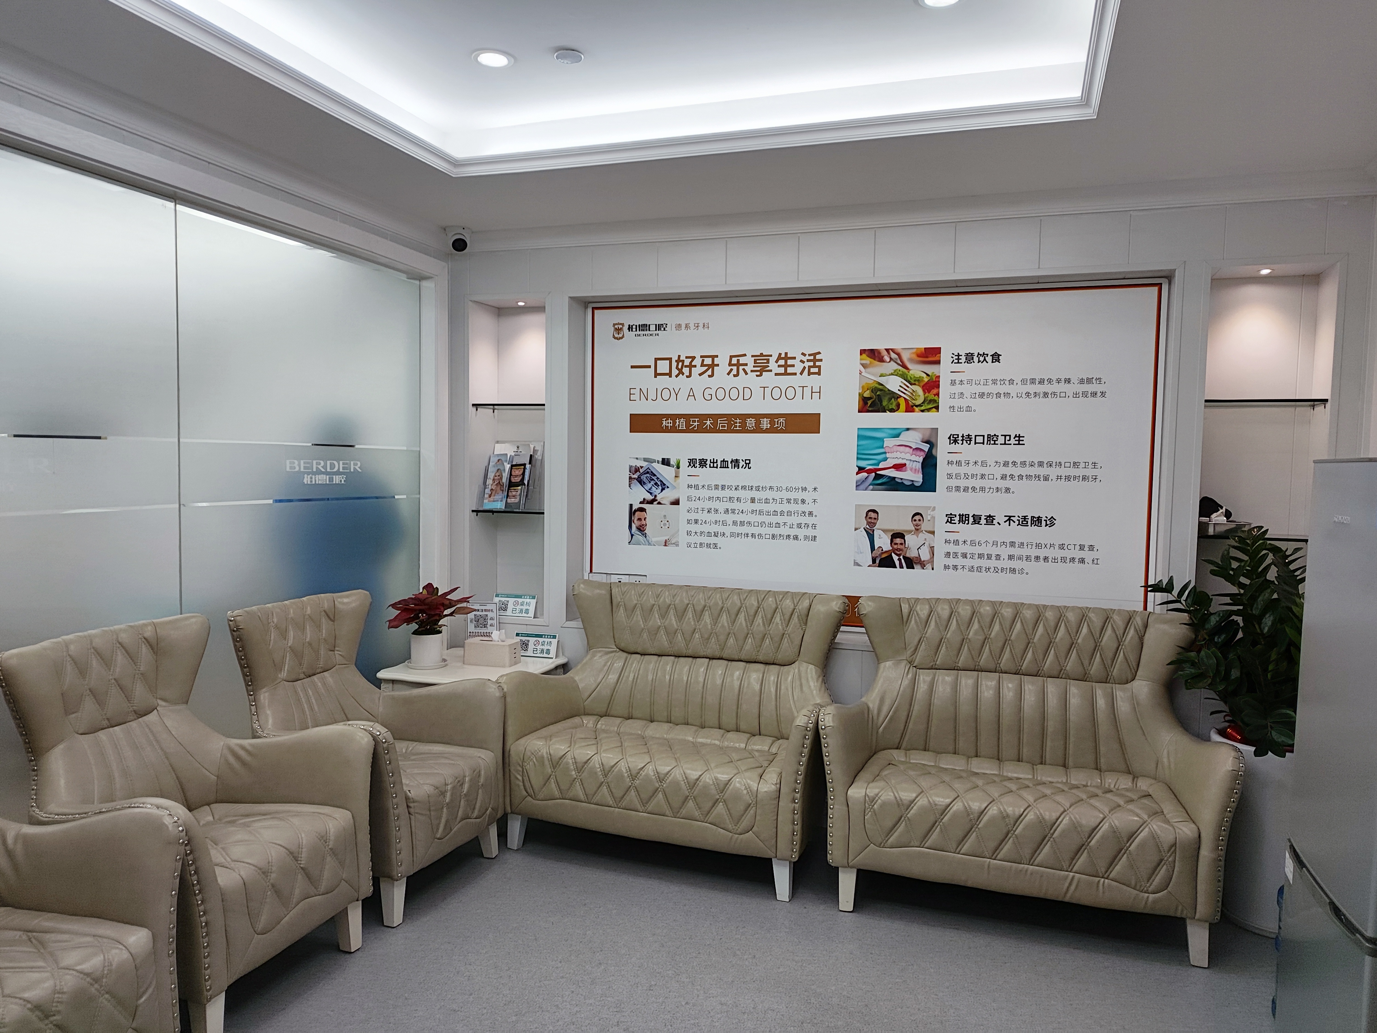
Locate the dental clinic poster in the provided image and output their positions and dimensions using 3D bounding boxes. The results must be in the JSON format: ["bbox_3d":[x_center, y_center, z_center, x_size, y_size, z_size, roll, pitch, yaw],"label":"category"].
[{"bbox_3d":[0.641,-0.215,3.866,2.264,1.325,0.030,2,3,18],"label":"dental clinic poster"}]

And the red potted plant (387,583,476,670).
[{"bbox_3d":[-1.028,0.452,3.915,0.360,0.325,0.320,1,3,-7],"label":"red potted plant"}]

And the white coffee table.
[{"bbox_3d":[-0.892,0.910,3.945,0.590,0.587,0.580,2,3,18],"label":"white coffee table"}]

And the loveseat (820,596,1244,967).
[{"bbox_3d":[1.092,0.803,3.187,1.201,0.945,0.685,2,3,18],"label":"loveseat"}]

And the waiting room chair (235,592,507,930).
[{"bbox_3d":[-1.095,0.725,3.254,0.690,0.865,0.700,2,3,19],"label":"waiting room chair"}]

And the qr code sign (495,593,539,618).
[{"bbox_3d":[-0.770,0.398,4.264,0.205,0.102,0.050,1,3,10],"label":"qr code sign"}]

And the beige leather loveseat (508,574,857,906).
[{"bbox_3d":[-0.013,0.726,3.554,1.172,0.865,0.685,2,3,20],"label":"beige leather loveseat"}]

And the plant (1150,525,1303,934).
[{"bbox_3d":[1.809,0.660,3.068,0.650,1.265,0.560,2,3,18],"label":"plant"}]

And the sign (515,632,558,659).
[{"bbox_3d":[-0.648,0.557,4.125,0.205,0.104,0.050,1,3,10],"label":"sign"}]

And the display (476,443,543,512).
[{"bbox_3d":[-0.804,-0.179,4.324,0.255,0.318,0.165,2,3,18],"label":"display"}]

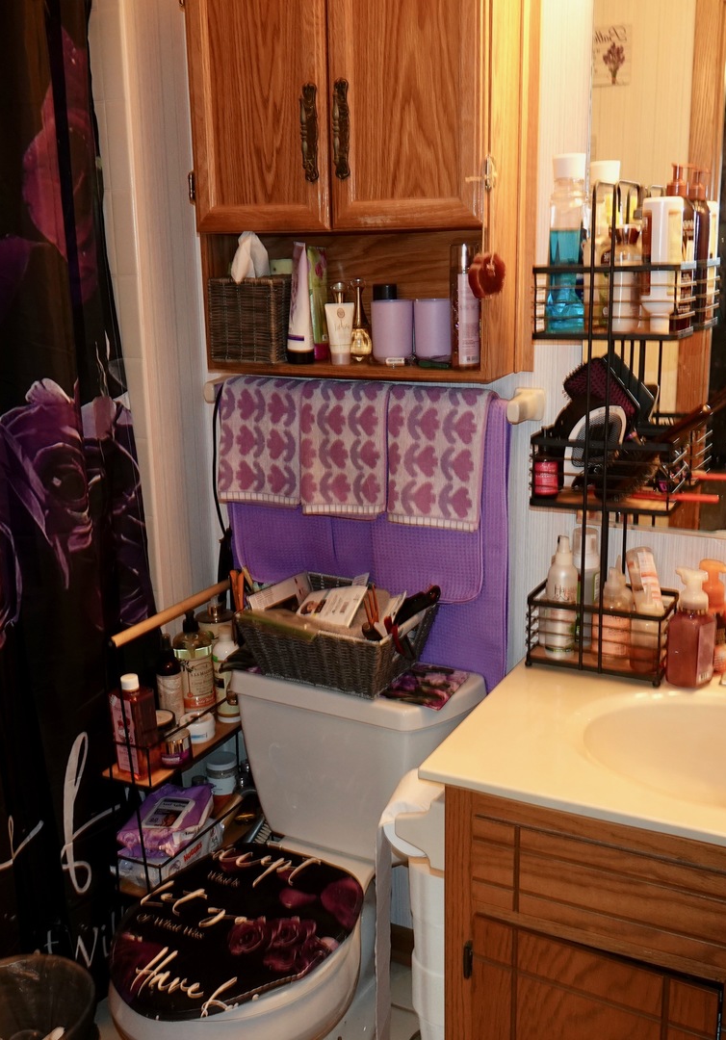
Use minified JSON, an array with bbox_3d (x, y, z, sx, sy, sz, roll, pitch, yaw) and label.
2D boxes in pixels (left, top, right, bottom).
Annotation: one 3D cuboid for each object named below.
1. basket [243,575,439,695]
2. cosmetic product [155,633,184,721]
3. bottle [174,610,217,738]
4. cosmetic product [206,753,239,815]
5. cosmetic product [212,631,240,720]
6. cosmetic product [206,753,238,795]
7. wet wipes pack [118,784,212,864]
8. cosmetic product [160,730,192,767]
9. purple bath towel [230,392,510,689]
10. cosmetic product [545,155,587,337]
[{"bbox_3d":[-0.046,0.220,1.889,0.300,0.130,0.220,8,17,31],"label":"basket"},{"bbox_3d":[-0.365,0.311,2.001,0.054,0.206,0.054,-4,14,-11],"label":"cosmetic product"},{"bbox_3d":[-0.323,0.288,2.040,0.073,0.230,0.073,-8,15,-25],"label":"bottle"},{"bbox_3d":[-0.291,0.546,2.145,0.063,0.112,0.063,-3,14,-9],"label":"cosmetic product"},{"bbox_3d":[-0.271,0.303,2.060,0.055,0.190,0.055,-6,15,-20],"label":"cosmetic product"},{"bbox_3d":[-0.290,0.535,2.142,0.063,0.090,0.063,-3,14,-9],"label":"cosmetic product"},{"bbox_3d":[-0.367,0.573,1.986,0.115,0.050,0.205,2,14,12],"label":"wet wipes pack"},{"bbox_3d":[-0.345,0.417,1.899,0.058,0.050,0.058,-1,14,1],"label":"cosmetic product"},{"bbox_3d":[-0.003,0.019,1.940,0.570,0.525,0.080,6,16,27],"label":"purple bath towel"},{"bbox_3d":[0.316,-0.428,1.617,0.058,0.270,0.078,6,16,27],"label":"cosmetic product"}]

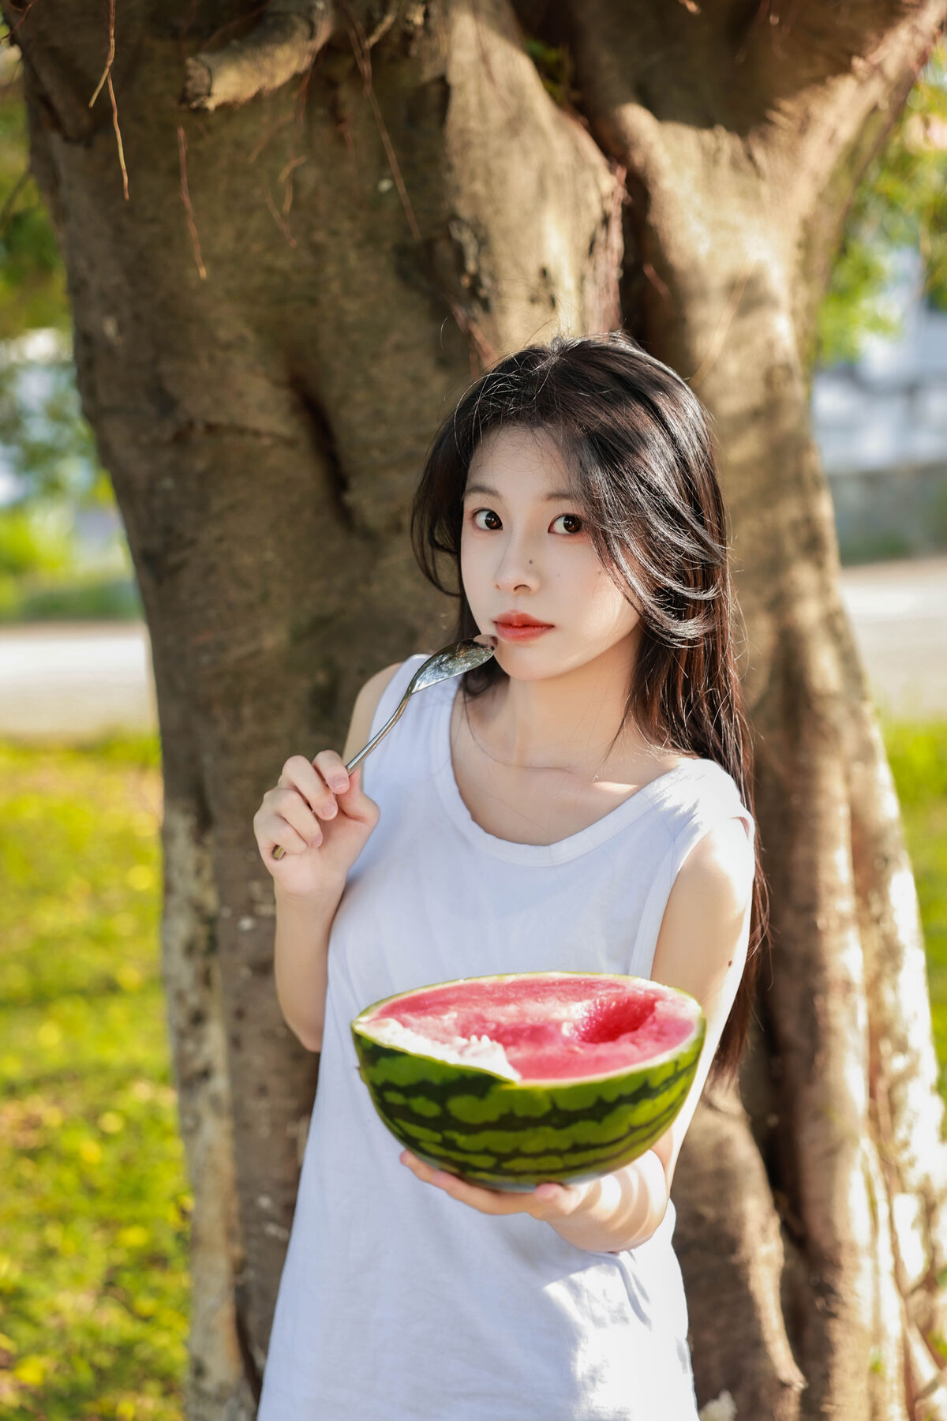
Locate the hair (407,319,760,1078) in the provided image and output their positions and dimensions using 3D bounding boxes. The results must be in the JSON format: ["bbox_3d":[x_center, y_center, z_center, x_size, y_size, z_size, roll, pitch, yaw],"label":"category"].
[{"bbox_3d":[0.090,0.010,1.660,0.240,0.575,0.260,3,7,27],"label":"hair"}]

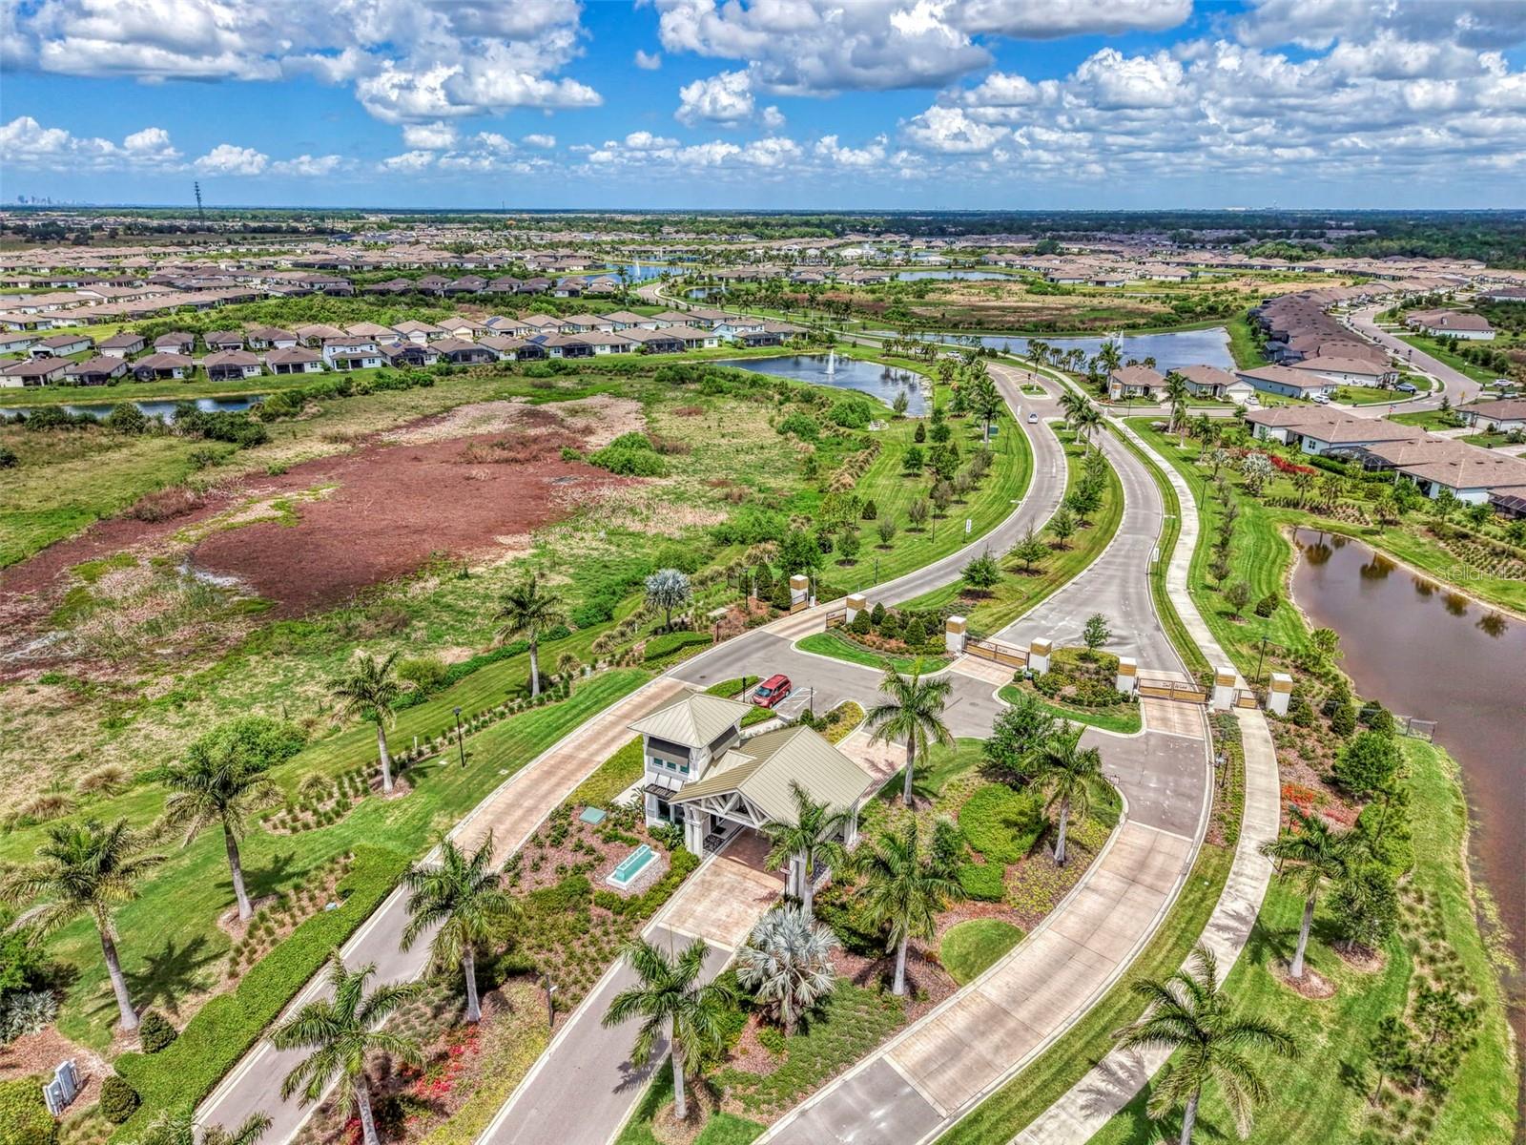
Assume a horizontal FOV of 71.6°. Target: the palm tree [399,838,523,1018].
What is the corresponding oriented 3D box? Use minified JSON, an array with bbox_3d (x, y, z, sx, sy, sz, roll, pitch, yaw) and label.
[{"bbox_3d":[-16.288,20.083,58.056,6.300,11.100,6.300,0,19,0],"label":"palm tree"}]

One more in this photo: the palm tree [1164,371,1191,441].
[{"bbox_3d":[82.519,-33.368,211.632,5.400,11.800,5.400,0,19,0],"label":"palm tree"}]

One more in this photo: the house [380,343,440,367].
[{"bbox_3d":[-98.065,-61.123,294.301,12.900,5.600,20.000,-9,21,-25],"label":"house"}]

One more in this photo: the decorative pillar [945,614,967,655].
[{"bbox_3d":[19.524,6.348,107.283,1.420,3.280,1.420,15,24,37],"label":"decorative pillar"}]

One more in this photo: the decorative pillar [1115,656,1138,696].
[{"bbox_3d":[32.685,9.687,95.347,1.400,3.500,1.400,5,20,15],"label":"decorative pillar"}]

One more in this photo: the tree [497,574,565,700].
[{"bbox_3d":[-21.232,6.120,97.415,6.300,11.800,6.300,0,19,0],"label":"tree"}]

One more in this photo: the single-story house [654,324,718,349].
[{"bbox_3d":[-24.943,-78.615,350.918,12.800,5.700,21.500,-10,22,-27],"label":"single-story house"}]

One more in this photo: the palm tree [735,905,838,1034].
[{"bbox_3d":[1.288,21.355,55.990,5.430,7.060,5.430,0,19,0],"label":"palm tree"}]

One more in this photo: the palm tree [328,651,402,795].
[{"bbox_3d":[-29.045,11.450,78.587,5.430,10.930,5.430,0,19,0],"label":"palm tree"}]

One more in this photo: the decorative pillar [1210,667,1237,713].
[{"bbox_3d":[42.294,10.769,97.065,1.450,3.420,1.450,5,20,14],"label":"decorative pillar"}]

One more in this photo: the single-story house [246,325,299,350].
[{"bbox_3d":[-159.425,-77.263,345.685,13.000,5.500,20.000,-8,21,-23],"label":"single-story house"}]

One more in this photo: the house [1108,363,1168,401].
[{"bbox_3d":[91.508,-47.480,260.467,11.500,5.600,18.000,-1,19,-4],"label":"house"}]

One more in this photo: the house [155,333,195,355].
[{"bbox_3d":[-185.478,-72.393,334.122,10.900,5.300,20.000,-9,21,-24],"label":"house"}]

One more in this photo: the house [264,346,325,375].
[{"bbox_3d":[-131.281,-59.839,296.114,12.700,5.700,20.000,-11,22,-30],"label":"house"}]

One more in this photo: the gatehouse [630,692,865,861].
[{"bbox_3d":[-1.208,14.191,73.034,15.230,9.460,9.750,10,22,27],"label":"gatehouse"}]

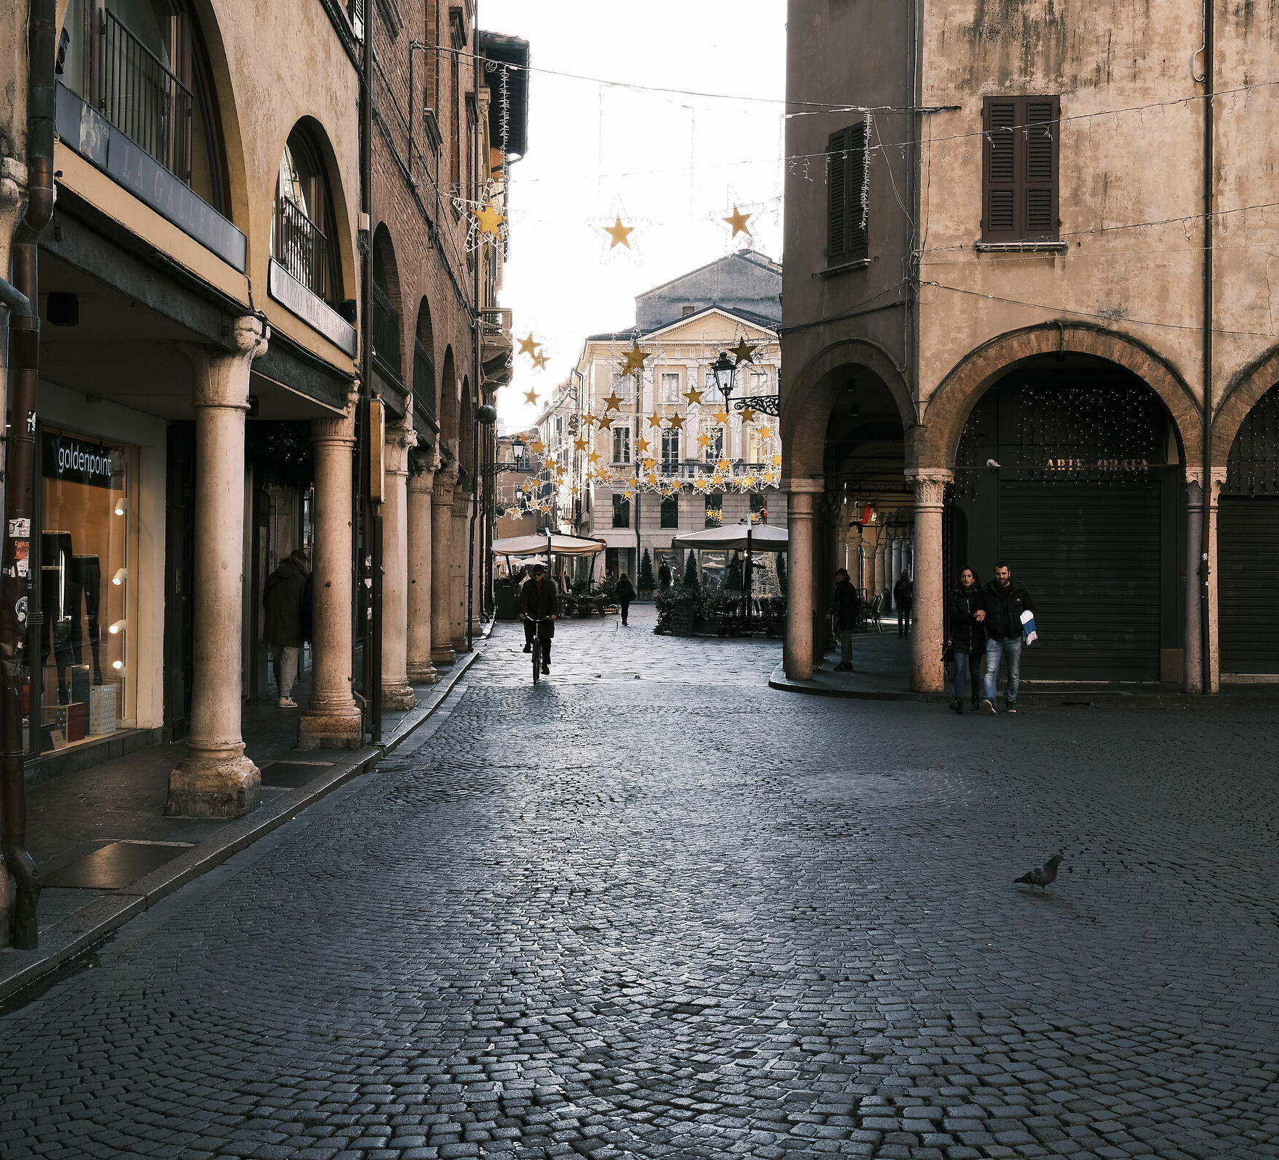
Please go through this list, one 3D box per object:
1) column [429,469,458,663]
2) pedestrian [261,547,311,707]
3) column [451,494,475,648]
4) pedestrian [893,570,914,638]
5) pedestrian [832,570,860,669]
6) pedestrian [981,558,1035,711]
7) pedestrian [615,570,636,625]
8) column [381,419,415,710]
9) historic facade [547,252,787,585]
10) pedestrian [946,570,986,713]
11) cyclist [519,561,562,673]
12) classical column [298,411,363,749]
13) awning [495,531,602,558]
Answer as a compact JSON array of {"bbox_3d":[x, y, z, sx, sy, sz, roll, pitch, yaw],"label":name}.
[{"bbox_3d":[-3.346,-0.233,28.950,0.500,3.330,0.500,0,0,-2],"label":"column"},{"bbox_3d":[-4.005,0.555,19.200,0.560,1.790,0.470,0,0,25],"label":"pedestrian"},{"bbox_3d":[-3.464,-0.175,32.600,0.520,3.150,0.500,0,0,0],"label":"column"},{"bbox_3d":[6.625,0.594,42.200,0.520,1.630,0.380,0,0,7],"label":"pedestrian"},{"bbox_3d":[3.287,0.625,27.000,0.480,1.670,0.500,0,0,-6],"label":"pedestrian"},{"bbox_3d":[4.371,0.690,20.100,0.630,1.780,0.460,0,0,9],"label":"pedestrian"},{"bbox_3d":[-0.458,0.602,54.300,0.620,1.700,0.400,0,0,-1],"label":"pedestrian"},{"bbox_3d":[-2.815,-0.188,19.400,0.560,3.300,0.560,0,0,0],"label":"column"},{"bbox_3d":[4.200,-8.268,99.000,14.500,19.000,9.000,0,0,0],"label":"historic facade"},{"bbox_3d":[3.829,0.699,19.850,0.500,1.720,0.400,0,0,9],"label":"pedestrian"},{"bbox_3d":[-1.473,0.585,25.100,0.620,1.700,0.850,0,0,-2],"label":"cyclist"},{"bbox_3d":[-2.709,0.000,14.850,0.530,2.970,0.530,0,0,-2],"label":"classical column"},{"bbox_3d":[-3.419,-1.327,63.500,4.200,0.950,3.600,0,0,-2],"label":"awning"}]

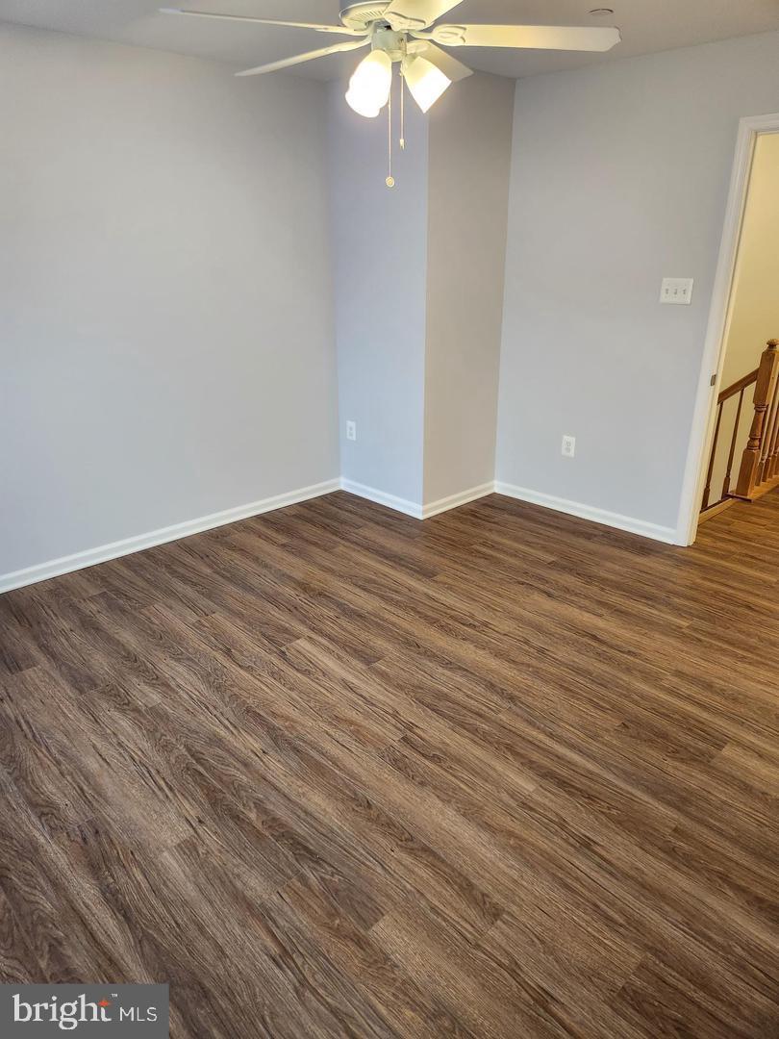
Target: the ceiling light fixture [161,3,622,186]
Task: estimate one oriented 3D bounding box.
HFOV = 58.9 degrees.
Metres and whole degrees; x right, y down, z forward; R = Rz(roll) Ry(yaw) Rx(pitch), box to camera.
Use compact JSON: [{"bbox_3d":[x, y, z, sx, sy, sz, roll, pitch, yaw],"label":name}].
[{"bbox_3d":[0.019,-1.360,1.989,1.270,0.670,1.290,0,22,0],"label":"ceiling light fixture"}]

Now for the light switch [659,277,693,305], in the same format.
[{"bbox_3d":[1.457,-1.160,3.508,0.014,0.118,0.161,-20,29,-40],"label":"light switch"}]

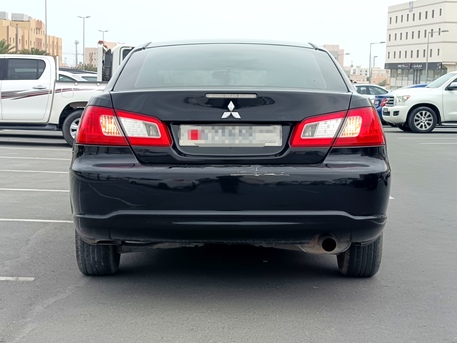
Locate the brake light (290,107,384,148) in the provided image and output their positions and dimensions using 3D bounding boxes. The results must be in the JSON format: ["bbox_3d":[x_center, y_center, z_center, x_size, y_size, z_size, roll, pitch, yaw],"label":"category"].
[{"bbox_3d":[0.580,-0.224,4.989,0.520,0.210,0.260,-1,5,-12],"label":"brake light"}]

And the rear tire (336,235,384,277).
[{"bbox_3d":[0.796,0.319,5.849,0.225,0.660,0.660,0,5,0],"label":"rear tire"}]

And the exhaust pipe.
[{"bbox_3d":[0.524,0.374,5.031,0.080,0.080,0.200,0,5,0],"label":"exhaust pipe"}]

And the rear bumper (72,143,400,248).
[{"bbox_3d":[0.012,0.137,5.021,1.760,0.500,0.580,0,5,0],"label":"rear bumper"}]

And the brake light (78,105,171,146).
[{"bbox_3d":[-0.548,-0.229,4.990,0.520,0.210,0.260,1,5,12],"label":"brake light"}]

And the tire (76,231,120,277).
[{"bbox_3d":[-0.779,0.312,5.851,0.225,0.660,0.660,0,5,0],"label":"tire"}]

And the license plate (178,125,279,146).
[{"bbox_3d":[0.017,-0.185,4.852,0.520,0.112,0.020,0,5,0],"label":"license plate"}]

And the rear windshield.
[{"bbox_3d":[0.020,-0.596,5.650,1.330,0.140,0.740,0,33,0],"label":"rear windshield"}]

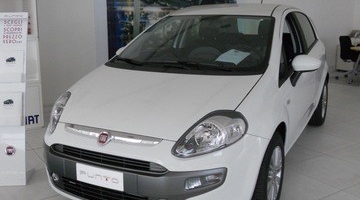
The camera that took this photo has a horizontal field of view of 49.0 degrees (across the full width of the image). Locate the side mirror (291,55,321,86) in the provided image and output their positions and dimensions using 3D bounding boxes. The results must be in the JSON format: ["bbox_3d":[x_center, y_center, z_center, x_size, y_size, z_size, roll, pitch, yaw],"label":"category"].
[{"bbox_3d":[0.979,-0.229,3.093,0.225,0.260,0.180,7,15,27],"label":"side mirror"}]

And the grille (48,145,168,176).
[{"bbox_3d":[-0.455,0.355,2.342,0.870,0.110,0.080,7,15,27],"label":"grille"}]

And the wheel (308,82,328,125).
[{"bbox_3d":[1.729,0.015,4.965,0.190,0.615,0.620,7,15,27],"label":"wheel"}]

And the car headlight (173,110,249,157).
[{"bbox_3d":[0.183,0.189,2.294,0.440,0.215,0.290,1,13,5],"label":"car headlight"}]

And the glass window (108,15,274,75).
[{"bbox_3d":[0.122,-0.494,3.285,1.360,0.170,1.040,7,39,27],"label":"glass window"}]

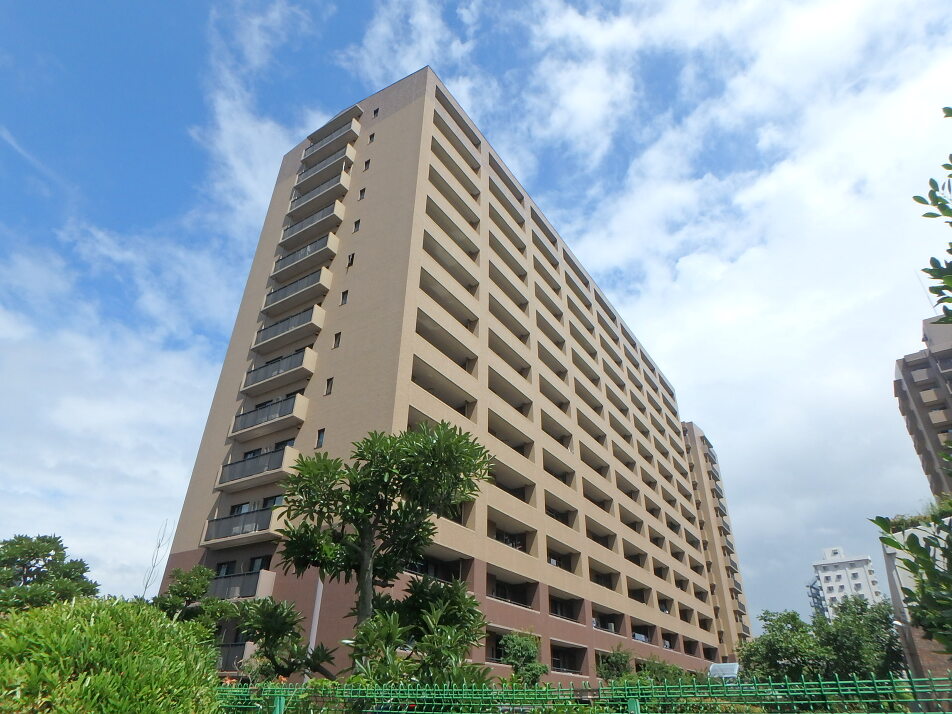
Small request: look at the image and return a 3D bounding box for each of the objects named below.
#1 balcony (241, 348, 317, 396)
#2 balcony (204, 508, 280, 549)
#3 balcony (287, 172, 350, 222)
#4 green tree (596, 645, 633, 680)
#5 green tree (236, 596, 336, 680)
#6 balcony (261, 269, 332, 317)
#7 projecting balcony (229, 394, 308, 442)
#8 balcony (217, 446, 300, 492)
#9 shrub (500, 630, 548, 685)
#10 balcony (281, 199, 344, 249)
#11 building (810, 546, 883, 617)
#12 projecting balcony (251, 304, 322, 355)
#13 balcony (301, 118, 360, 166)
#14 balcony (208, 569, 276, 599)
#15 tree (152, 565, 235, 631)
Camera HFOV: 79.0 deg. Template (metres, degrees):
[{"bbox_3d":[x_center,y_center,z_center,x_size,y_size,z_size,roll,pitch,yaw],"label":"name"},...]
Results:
[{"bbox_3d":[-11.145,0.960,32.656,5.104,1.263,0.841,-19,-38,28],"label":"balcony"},{"bbox_3d":[-11.307,8.307,28.195,5.079,1.301,0.939,-18,-37,28],"label":"balcony"},{"bbox_3d":[-11.006,-11.300,40.594,5.079,1.301,0.939,-18,-37,28],"label":"balcony"},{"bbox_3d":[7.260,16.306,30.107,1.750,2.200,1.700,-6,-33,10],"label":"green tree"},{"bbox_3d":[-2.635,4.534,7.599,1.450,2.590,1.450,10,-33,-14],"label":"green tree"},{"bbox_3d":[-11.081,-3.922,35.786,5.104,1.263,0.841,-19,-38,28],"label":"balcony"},{"bbox_3d":[-11.232,3.405,31.295,5.079,1.301,0.939,-18,-37,28],"label":"projecting balcony"},{"bbox_3d":[-11.269,5.856,29.745,5.079,1.301,0.939,-18,-37,28],"label":"balcony"},{"bbox_3d":[1.947,13.004,23.398,2.100,3.480,2.100,-2,-32,4],"label":"shrub"},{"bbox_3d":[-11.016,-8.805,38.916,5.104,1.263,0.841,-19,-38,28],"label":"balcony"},{"bbox_3d":[113.259,82.759,169.946,18.500,47.700,16.000,-18,-37,28],"label":"building"},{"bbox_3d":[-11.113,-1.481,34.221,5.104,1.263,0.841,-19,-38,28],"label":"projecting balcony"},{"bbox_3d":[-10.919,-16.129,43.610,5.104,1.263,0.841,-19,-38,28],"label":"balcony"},{"bbox_3d":[-11.346,10.856,26.584,5.079,1.301,0.939,-18,-37,28],"label":"balcony"},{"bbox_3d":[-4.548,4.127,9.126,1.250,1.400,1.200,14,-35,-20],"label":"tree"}]

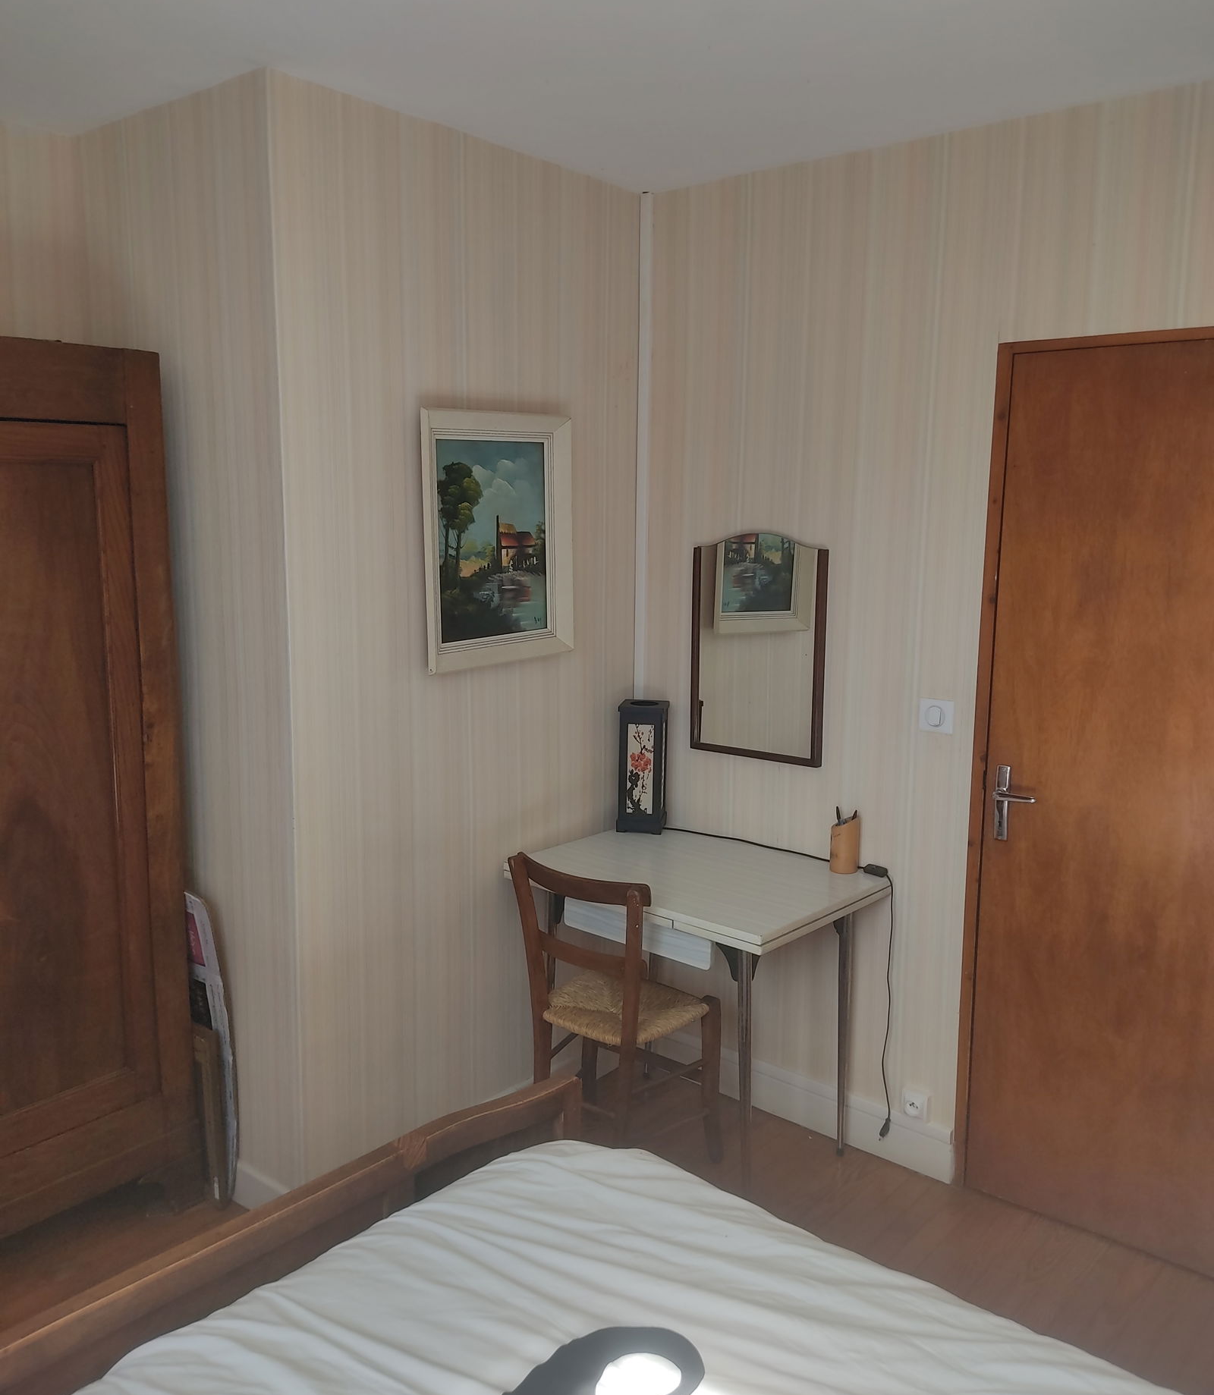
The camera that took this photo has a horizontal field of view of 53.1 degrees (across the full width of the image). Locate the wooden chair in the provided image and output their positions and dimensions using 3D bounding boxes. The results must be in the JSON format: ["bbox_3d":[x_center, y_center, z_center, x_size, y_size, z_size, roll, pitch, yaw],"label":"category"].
[{"bbox_3d":[0.011,0.795,3.111,0.456,0.832,0.397,7,11,37],"label":"wooden chair"}]

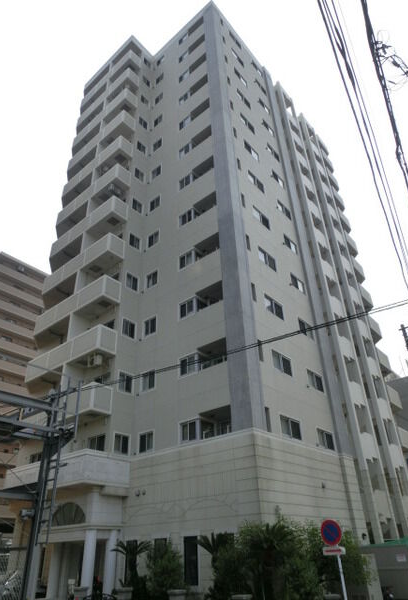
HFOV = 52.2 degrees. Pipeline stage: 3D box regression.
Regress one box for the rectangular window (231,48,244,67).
[{"bbox_3d":[2.679,-18.922,32.667,0.120,0.880,1.500,-26,-39,33],"label":"rectangular window"}]

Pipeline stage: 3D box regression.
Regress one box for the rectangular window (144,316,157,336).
[{"bbox_3d":[-2.754,1.377,21.625,0.858,0.819,0.120,-26,-40,32],"label":"rectangular window"}]

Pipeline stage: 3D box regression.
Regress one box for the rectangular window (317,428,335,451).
[{"bbox_3d":[5.681,6.496,19.333,0.120,0.823,1.415,-26,-40,32],"label":"rectangular window"}]

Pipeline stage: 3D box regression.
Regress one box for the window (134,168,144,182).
[{"bbox_3d":[-4.327,-8.298,27.817,0.120,0.960,0.840,-26,-39,33],"label":"window"}]

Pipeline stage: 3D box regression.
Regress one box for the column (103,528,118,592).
[{"bbox_3d":[-3.801,10.731,16.848,0.430,2.450,0.430,-26,-39,33],"label":"column"}]

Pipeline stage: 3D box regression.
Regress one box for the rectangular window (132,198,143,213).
[{"bbox_3d":[-4.242,-5.981,26.555,0.120,0.813,0.870,-26,-40,32],"label":"rectangular window"}]

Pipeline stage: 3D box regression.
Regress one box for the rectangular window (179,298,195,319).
[{"bbox_3d":[-0.782,0.416,20.359,1.080,0.900,0.120,-26,-39,33],"label":"rectangular window"}]

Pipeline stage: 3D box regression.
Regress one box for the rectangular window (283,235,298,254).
[{"bbox_3d":[5.264,-3.376,25.301,0.120,0.900,1.450,-27,-40,33],"label":"rectangular window"}]

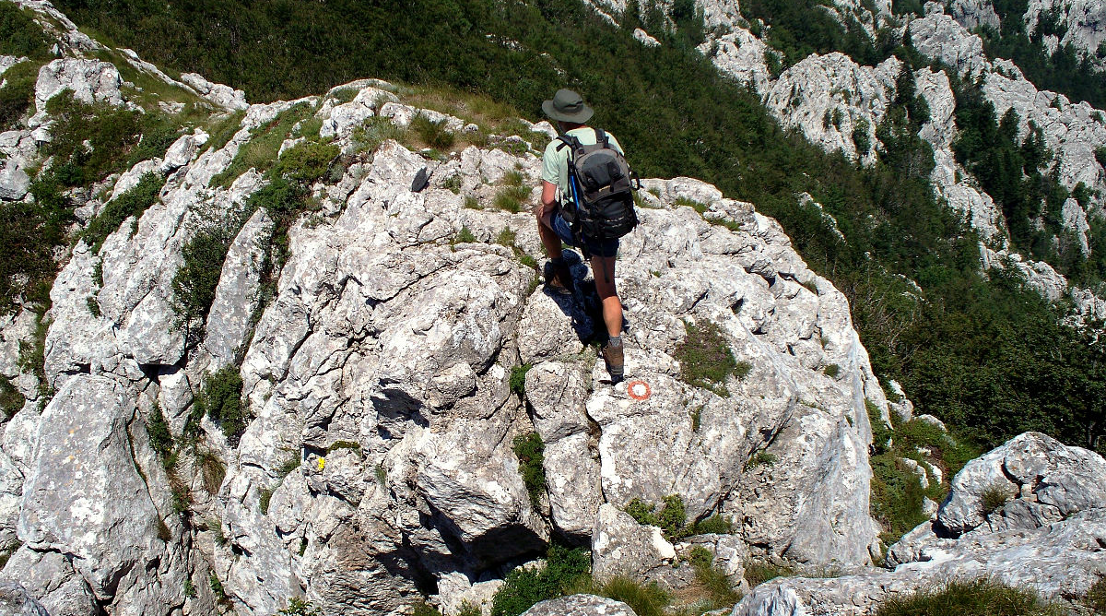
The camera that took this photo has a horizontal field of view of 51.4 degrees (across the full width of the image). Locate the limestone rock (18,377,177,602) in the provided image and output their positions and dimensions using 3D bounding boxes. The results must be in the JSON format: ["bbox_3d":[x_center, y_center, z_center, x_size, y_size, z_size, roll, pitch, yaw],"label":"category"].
[{"bbox_3d":[-2.810,1.112,7.200,0.920,1.150,0.700,-7,25,-16],"label":"limestone rock"}]

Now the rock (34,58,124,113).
[{"bbox_3d":[-9.865,-4.662,24.000,1.750,1.050,1.200,-8,25,-18],"label":"rock"}]

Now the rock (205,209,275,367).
[{"bbox_3d":[-2.311,-0.151,8.500,0.450,1.030,0.500,-7,24,-15],"label":"rock"}]

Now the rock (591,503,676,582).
[{"bbox_3d":[0.421,1.254,6.200,0.430,0.400,0.350,-4,24,-9],"label":"rock"}]

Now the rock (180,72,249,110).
[{"bbox_3d":[-6.469,-4.158,22.000,1.300,0.600,0.750,-6,24,-14],"label":"rock"}]

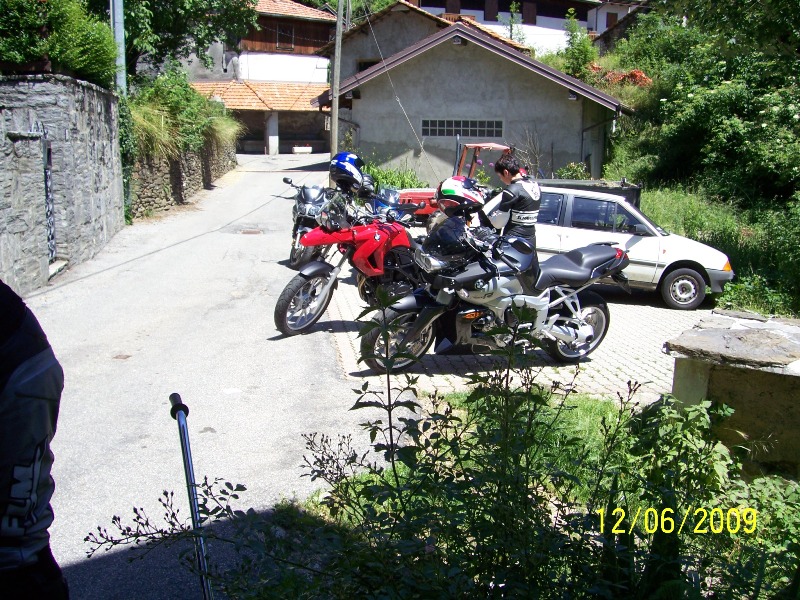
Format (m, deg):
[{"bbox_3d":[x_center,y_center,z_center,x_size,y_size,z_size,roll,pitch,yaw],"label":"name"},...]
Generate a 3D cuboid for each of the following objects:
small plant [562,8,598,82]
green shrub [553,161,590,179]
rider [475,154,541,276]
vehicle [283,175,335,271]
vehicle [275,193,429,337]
[{"bbox_3d":[5.500,-7.770,24.000,1.100,2.250,1.100,2,7,13],"label":"small plant"},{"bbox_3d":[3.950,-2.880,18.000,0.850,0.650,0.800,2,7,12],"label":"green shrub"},{"bbox_3d":[0.920,-0.394,6.650,0.520,1.690,0.520,3,8,21],"label":"rider"},{"bbox_3d":[-1.170,-1.090,11.850,0.800,1.200,2.100,10,9,7],"label":"vehicle"},{"bbox_3d":[-0.100,-0.310,7.020,2.250,1.220,0.860,-3,15,-38],"label":"vehicle"}]

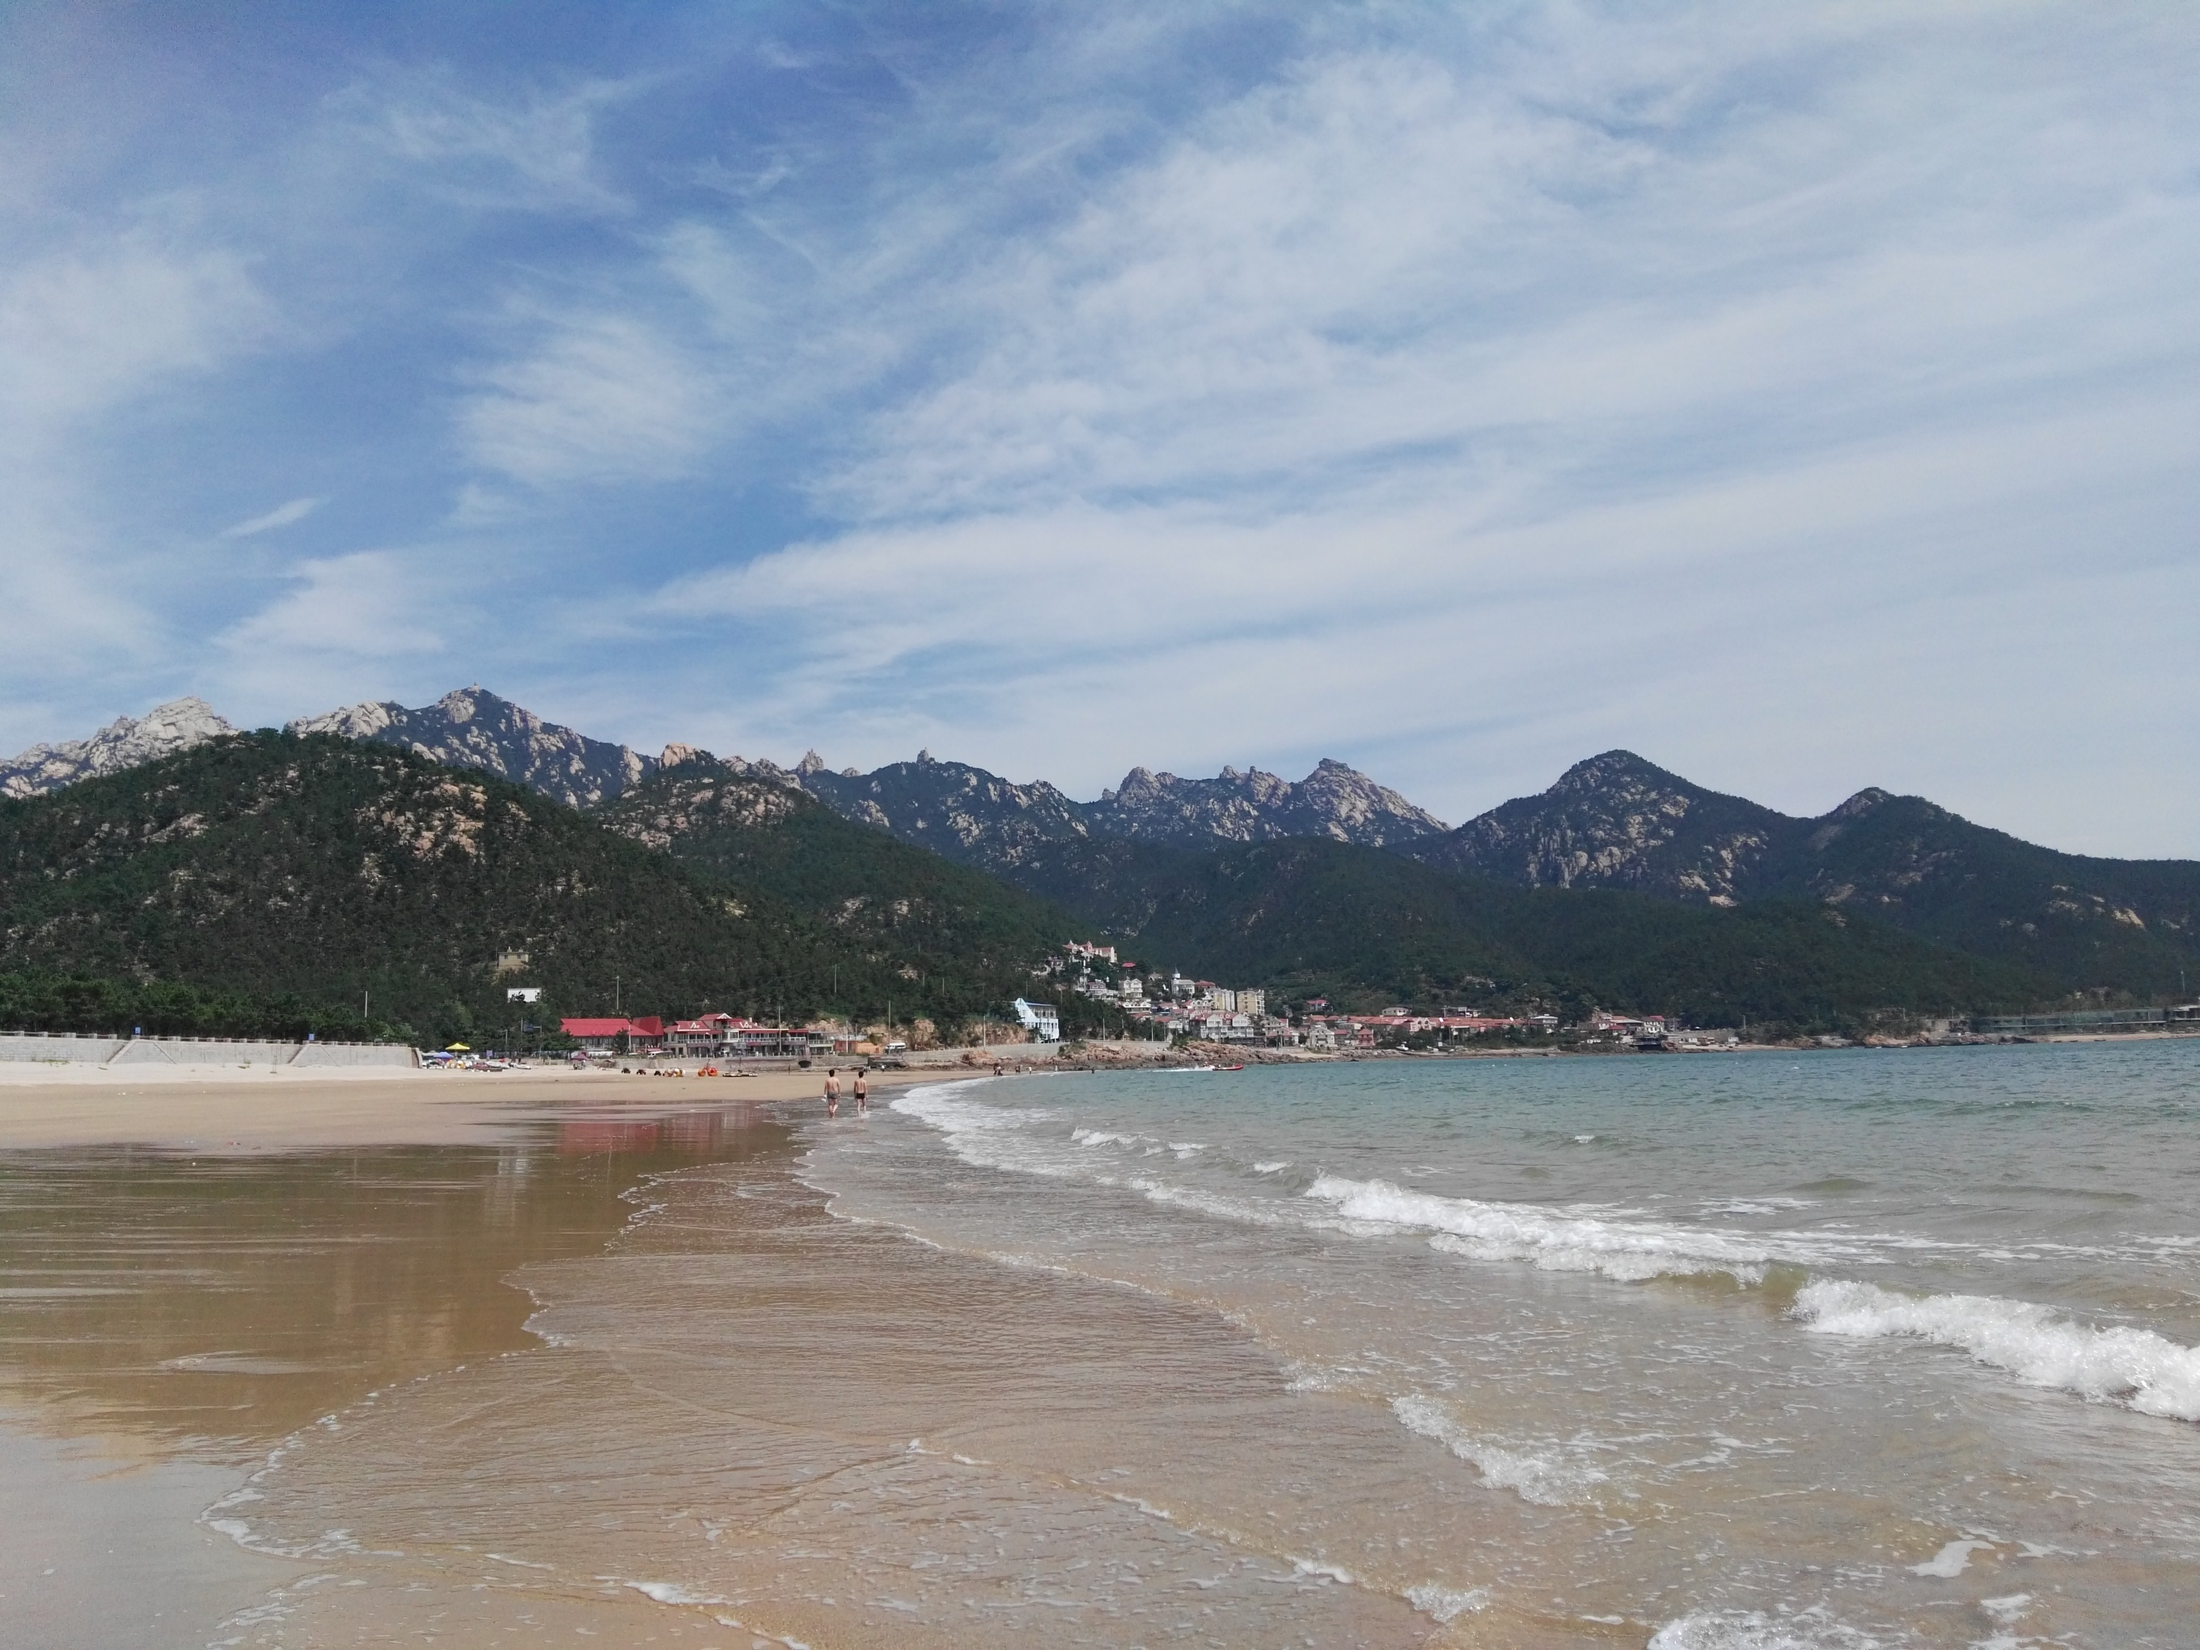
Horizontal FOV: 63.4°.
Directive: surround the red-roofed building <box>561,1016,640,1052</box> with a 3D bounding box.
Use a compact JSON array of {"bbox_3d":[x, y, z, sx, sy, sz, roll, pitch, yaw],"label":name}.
[{"bbox_3d":[-93.505,39.731,335.000,14.500,7.100,9.000,2,-9,-27],"label":"red-roofed building"}]

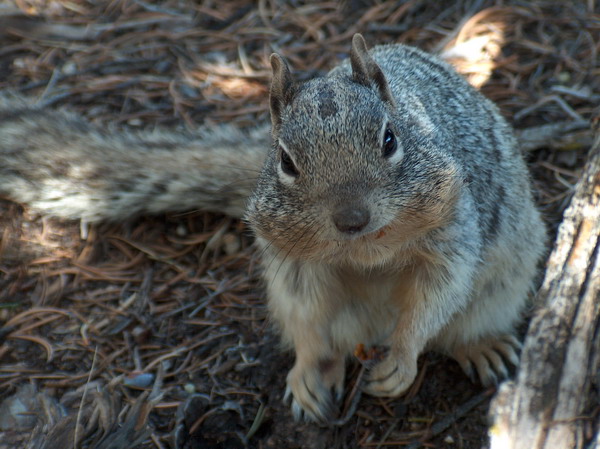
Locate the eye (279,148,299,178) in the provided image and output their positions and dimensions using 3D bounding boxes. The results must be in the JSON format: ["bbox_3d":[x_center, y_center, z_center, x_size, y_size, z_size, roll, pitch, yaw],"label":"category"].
[{"bbox_3d":[-0.004,-0.023,1.020,0.005,0.011,0.010,-36,43,-29],"label":"eye"}]

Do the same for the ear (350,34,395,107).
[{"bbox_3d":[0.027,-0.058,1.034,0.008,0.026,0.013,-14,21,37],"label":"ear"}]

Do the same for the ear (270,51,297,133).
[{"bbox_3d":[-0.006,-0.050,1.034,0.008,0.026,0.013,-14,21,-35],"label":"ear"}]

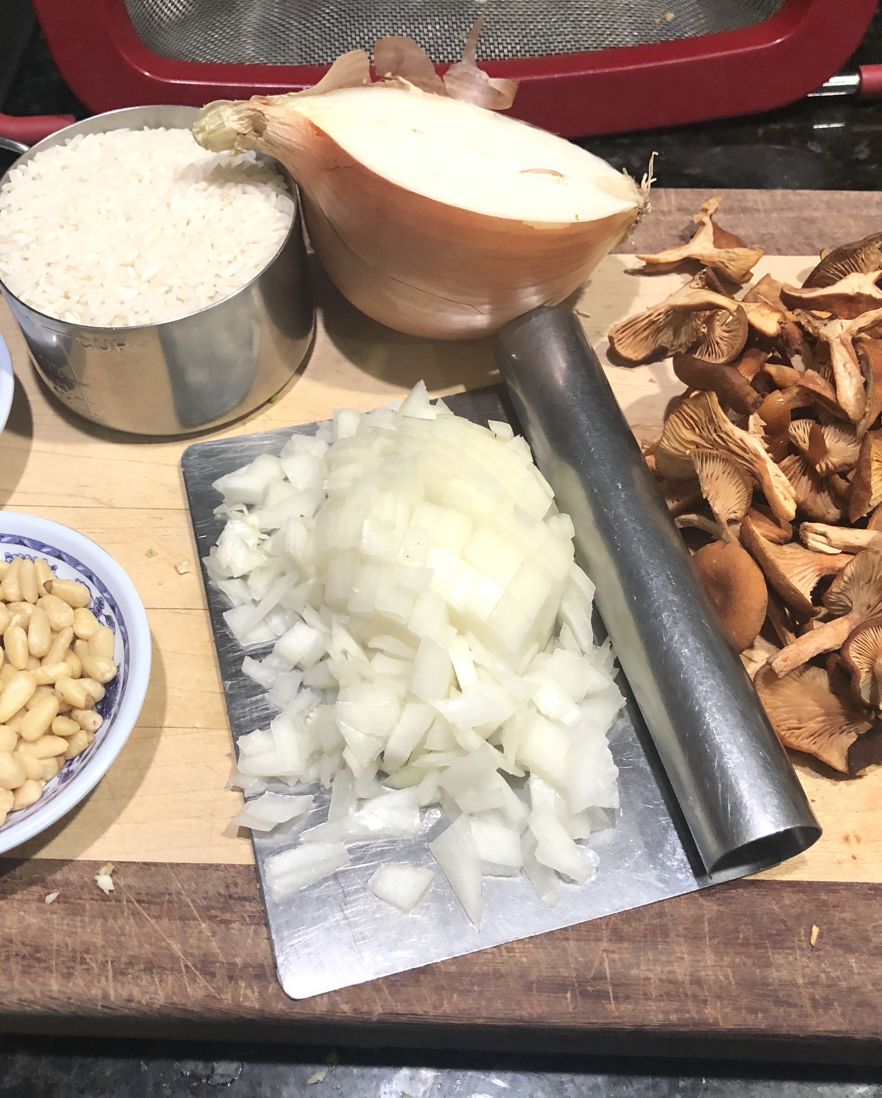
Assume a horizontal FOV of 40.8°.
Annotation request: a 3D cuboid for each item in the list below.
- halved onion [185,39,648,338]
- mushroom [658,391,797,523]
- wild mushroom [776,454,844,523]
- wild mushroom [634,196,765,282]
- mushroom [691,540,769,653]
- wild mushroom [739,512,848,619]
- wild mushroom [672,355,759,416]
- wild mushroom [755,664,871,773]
[{"bbox_3d":[-0.010,-0.091,0.331,0.119,0.053,0.101,16,33,0],"label":"halved onion"},{"bbox_3d":[0.074,-0.024,0.306,0.040,0.018,0.027,40,90,18],"label":"mushroom"},{"bbox_3d":[0.095,-0.015,0.305,0.020,0.014,0.019,-1,75,6],"label":"wild mushroom"},{"bbox_3d":[0.078,-0.093,0.356,0.037,0.019,0.018,1,57,2],"label":"wild mushroom"},{"bbox_3d":[0.069,0.011,0.288,0.021,0.013,0.025,-6,67,20],"label":"mushroom"},{"bbox_3d":[0.086,0.004,0.291,0.028,0.021,0.028,-27,96,22],"label":"wild mushroom"},{"bbox_3d":[0.073,-0.044,0.318,0.024,0.016,0.014,37,49,0],"label":"wild mushroom"},{"bbox_3d":[0.087,0.039,0.274,0.027,0.013,0.024,2,69,-6],"label":"wild mushroom"}]

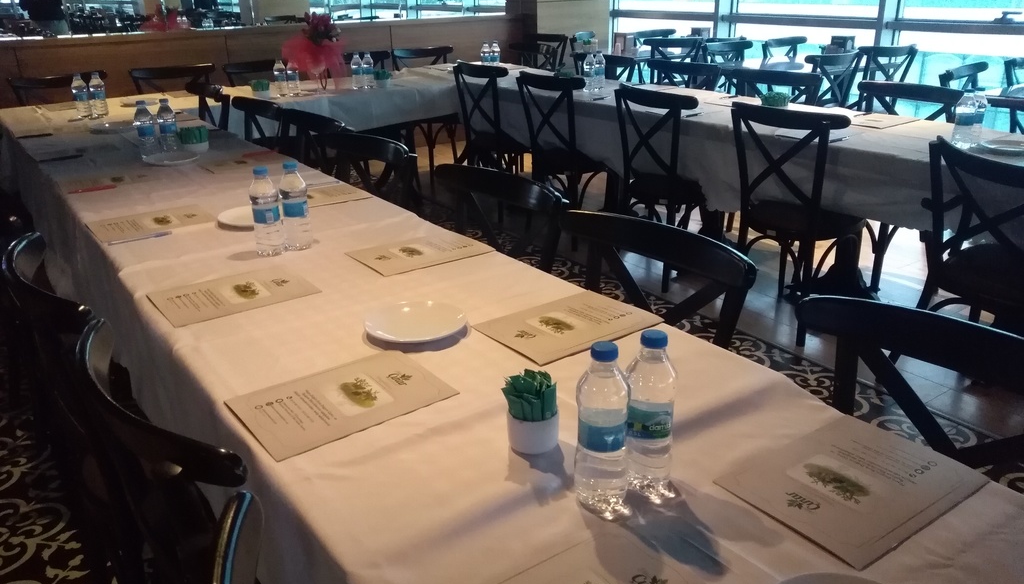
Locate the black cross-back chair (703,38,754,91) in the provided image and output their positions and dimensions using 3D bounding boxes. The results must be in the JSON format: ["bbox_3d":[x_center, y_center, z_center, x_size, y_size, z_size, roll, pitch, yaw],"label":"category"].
[{"bbox_3d":[1.878,-1.487,6.089,0.500,0.885,0.520,-14,25,-29],"label":"black cross-back chair"}]

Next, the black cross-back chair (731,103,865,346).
[{"bbox_3d":[1.175,-0.302,3.091,0.485,0.895,0.465,-16,26,-32],"label":"black cross-back chair"}]

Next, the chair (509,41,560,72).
[{"bbox_3d":[-0.019,-1.545,6.314,0.520,0.875,0.490,-15,26,-30],"label":"chair"}]

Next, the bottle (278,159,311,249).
[{"bbox_3d":[-0.542,-0.216,1.926,0.066,0.218,0.066,-1,22,0],"label":"bottle"}]

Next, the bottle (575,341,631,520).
[{"bbox_3d":[0.108,0.163,0.912,0.066,0.218,0.066,-1,22,0],"label":"bottle"}]

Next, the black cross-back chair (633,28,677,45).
[{"bbox_3d":[1.437,-1.951,7.168,0.465,0.895,0.485,-16,26,-32],"label":"black cross-back chair"}]

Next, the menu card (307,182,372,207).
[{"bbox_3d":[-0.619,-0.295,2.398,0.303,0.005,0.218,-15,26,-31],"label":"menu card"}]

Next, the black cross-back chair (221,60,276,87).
[{"bbox_3d":[-1.496,-1.069,5.157,0.500,0.885,0.520,-19,28,-38],"label":"black cross-back chair"}]

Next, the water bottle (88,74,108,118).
[{"bbox_3d":[-2.107,-1.000,3.921,0.066,0.218,0.066,-1,22,0],"label":"water bottle"}]

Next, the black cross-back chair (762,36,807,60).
[{"bbox_3d":[2.377,-1.573,6.288,0.500,0.885,0.520,-17,27,-35],"label":"black cross-back chair"}]

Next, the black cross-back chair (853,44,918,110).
[{"bbox_3d":[2.569,-1.391,5.778,0.490,0.875,0.520,-9,23,-19],"label":"black cross-back chair"}]

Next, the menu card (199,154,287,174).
[{"bbox_3d":[-0.968,-0.470,2.812,0.298,0.005,0.205,-16,26,-33],"label":"menu card"}]

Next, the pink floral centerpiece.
[{"bbox_3d":[-1.179,-1.417,4.564,0.390,0.450,0.360,-16,27,-33],"label":"pink floral centerpiece"}]

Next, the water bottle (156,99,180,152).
[{"bbox_3d":[-1.431,-0.692,3.200,0.066,0.218,0.066,-1,22,0],"label":"water bottle"}]

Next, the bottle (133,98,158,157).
[{"bbox_3d":[-1.466,-0.654,3.082,0.066,0.218,0.066,-1,22,0],"label":"bottle"}]

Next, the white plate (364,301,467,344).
[{"bbox_3d":[-0.177,0.059,1.434,0.192,0.022,0.192,-1,22,0],"label":"white plate"}]

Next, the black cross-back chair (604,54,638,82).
[{"bbox_3d":[0.482,-1.178,5.373,0.520,0.875,0.490,-15,26,-30],"label":"black cross-back chair"}]

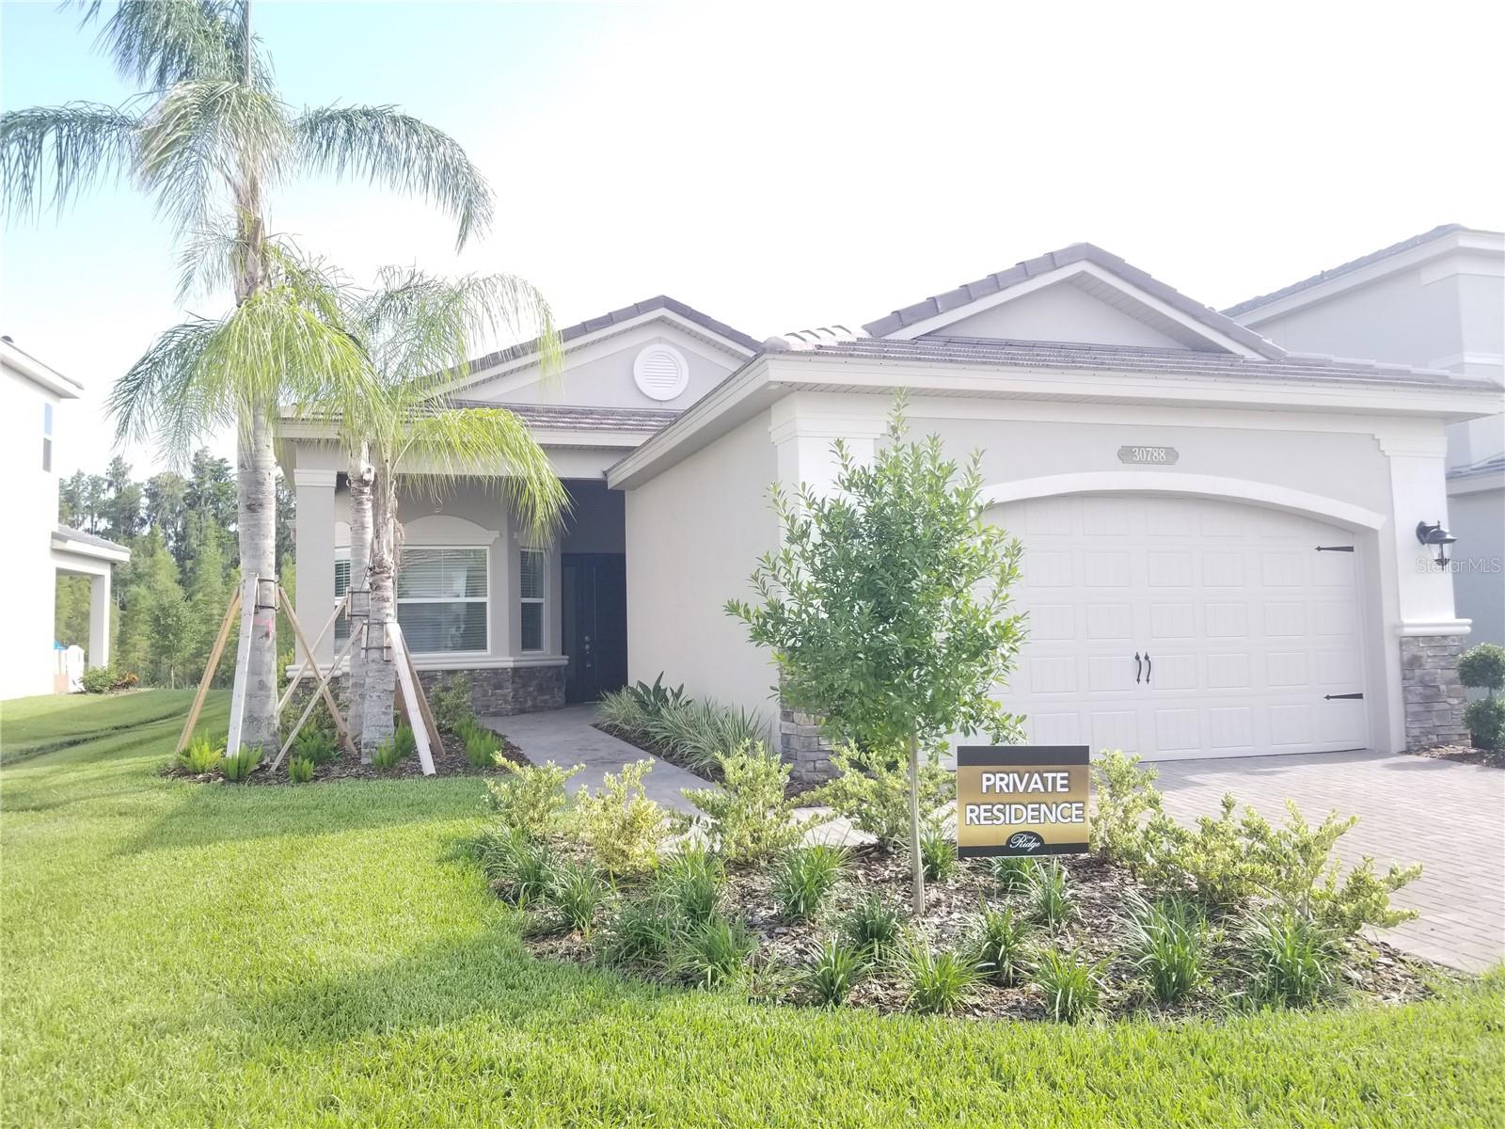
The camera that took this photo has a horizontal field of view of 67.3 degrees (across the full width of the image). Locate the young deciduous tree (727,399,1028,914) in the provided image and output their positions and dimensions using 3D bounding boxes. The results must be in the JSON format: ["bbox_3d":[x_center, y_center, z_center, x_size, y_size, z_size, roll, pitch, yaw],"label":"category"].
[{"bbox_3d":[0.605,0.432,5.360,1.420,2.440,1.380,-1,-3,0],"label":"young deciduous tree"}]

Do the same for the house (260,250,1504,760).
[{"bbox_3d":[-0.912,-0.862,16.781,11.050,6.000,17.000,0,-3,-18],"label":"house"}]

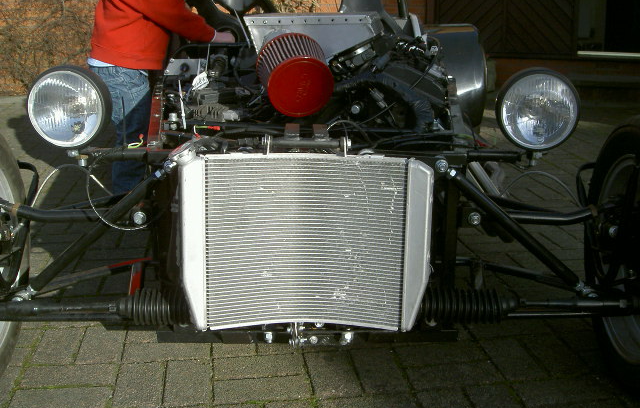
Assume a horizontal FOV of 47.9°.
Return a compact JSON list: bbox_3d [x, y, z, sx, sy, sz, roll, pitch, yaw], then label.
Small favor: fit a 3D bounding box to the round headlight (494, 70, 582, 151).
[{"bbox_3d":[0.423,-0.188,1.419,0.160,0.160,0.120,1,15,6],"label":"round headlight"}]

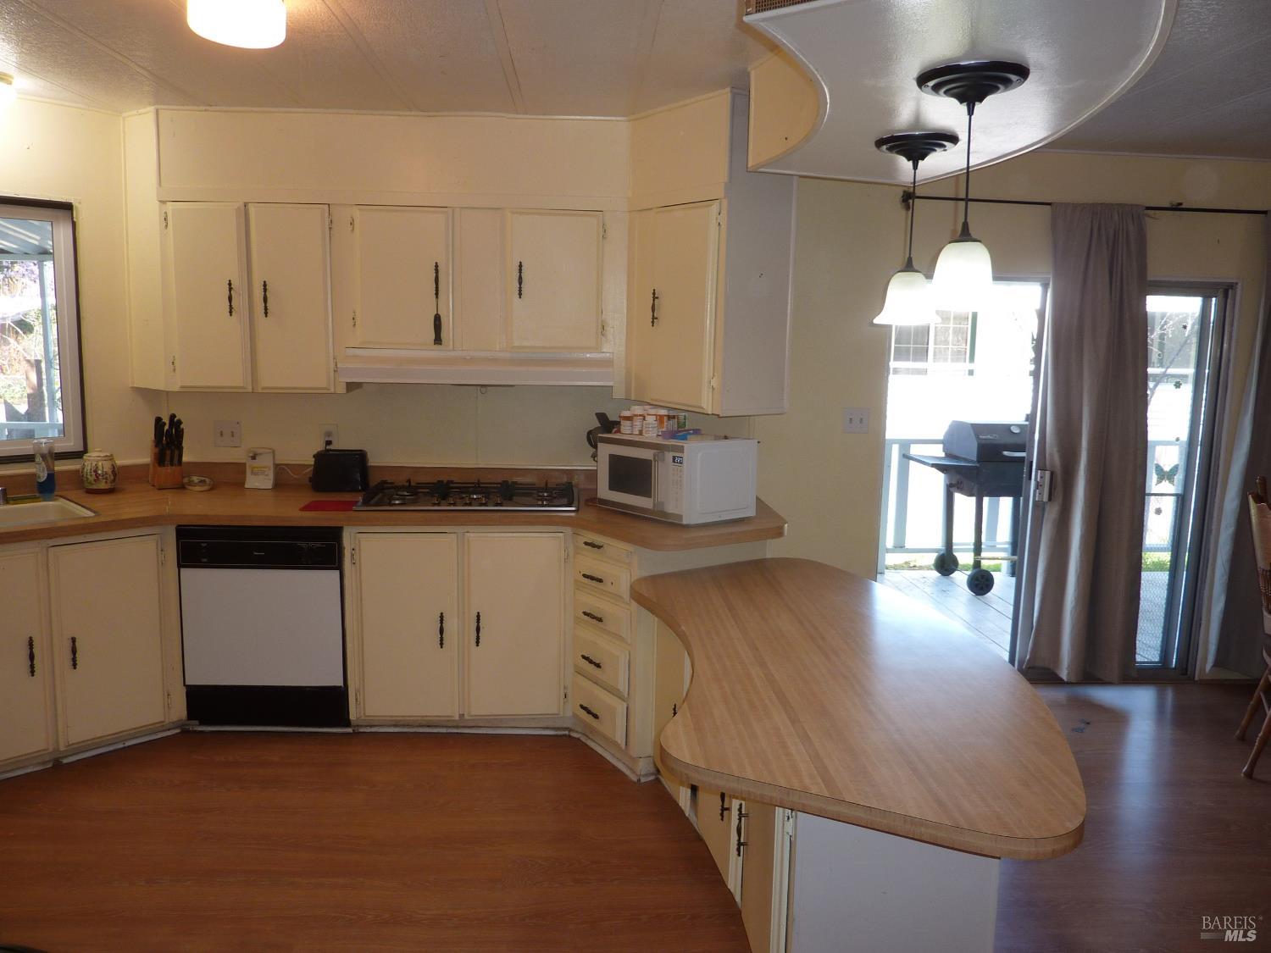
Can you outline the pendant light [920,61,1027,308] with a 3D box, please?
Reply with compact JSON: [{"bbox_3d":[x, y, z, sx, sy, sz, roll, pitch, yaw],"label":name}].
[{"bbox_3d":[0.760,-0.632,2.103,0.240,0.530,0.240,1,9,-2],"label":"pendant light"}]

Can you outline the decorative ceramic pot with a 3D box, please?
[{"bbox_3d":[-2.340,-0.033,3.995,0.160,0.185,0.160,1,9,-2],"label":"decorative ceramic pot"}]

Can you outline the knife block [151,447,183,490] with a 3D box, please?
[{"bbox_3d":[-2.093,-0.043,4.092,0.115,0.180,0.130,-4,10,-31],"label":"knife block"}]

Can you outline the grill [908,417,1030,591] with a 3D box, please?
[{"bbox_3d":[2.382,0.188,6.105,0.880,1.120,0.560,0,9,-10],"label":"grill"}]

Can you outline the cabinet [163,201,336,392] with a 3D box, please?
[{"bbox_3d":[-1.575,-0.751,3.901,0.689,0.765,0.320,1,9,-2],"label":"cabinet"}]

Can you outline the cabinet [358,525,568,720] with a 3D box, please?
[{"bbox_3d":[-0.711,0.563,3.959,0.868,0.816,0.600,1,9,-2],"label":"cabinet"}]

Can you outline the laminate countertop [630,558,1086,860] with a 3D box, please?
[{"bbox_3d":[0.502,0.502,2.634,0.970,0.042,2.050,1,9,-2],"label":"laminate countertop"}]

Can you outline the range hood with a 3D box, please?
[{"bbox_3d":[-0.652,-0.471,3.922,1.112,0.142,0.420,1,9,-2],"label":"range hood"}]

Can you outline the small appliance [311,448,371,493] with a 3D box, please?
[{"bbox_3d":[-1.313,-0.032,4.117,0.250,0.185,0.165,1,9,-2],"label":"small appliance"}]

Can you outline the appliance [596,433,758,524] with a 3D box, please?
[{"bbox_3d":[0.154,-0.011,3.703,0.395,0.302,0.500,-7,12,-42],"label":"appliance"}]

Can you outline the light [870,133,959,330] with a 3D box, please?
[{"bbox_3d":[0.833,-0.726,2.755,0.240,0.535,0.240,1,9,-2],"label":"light"}]

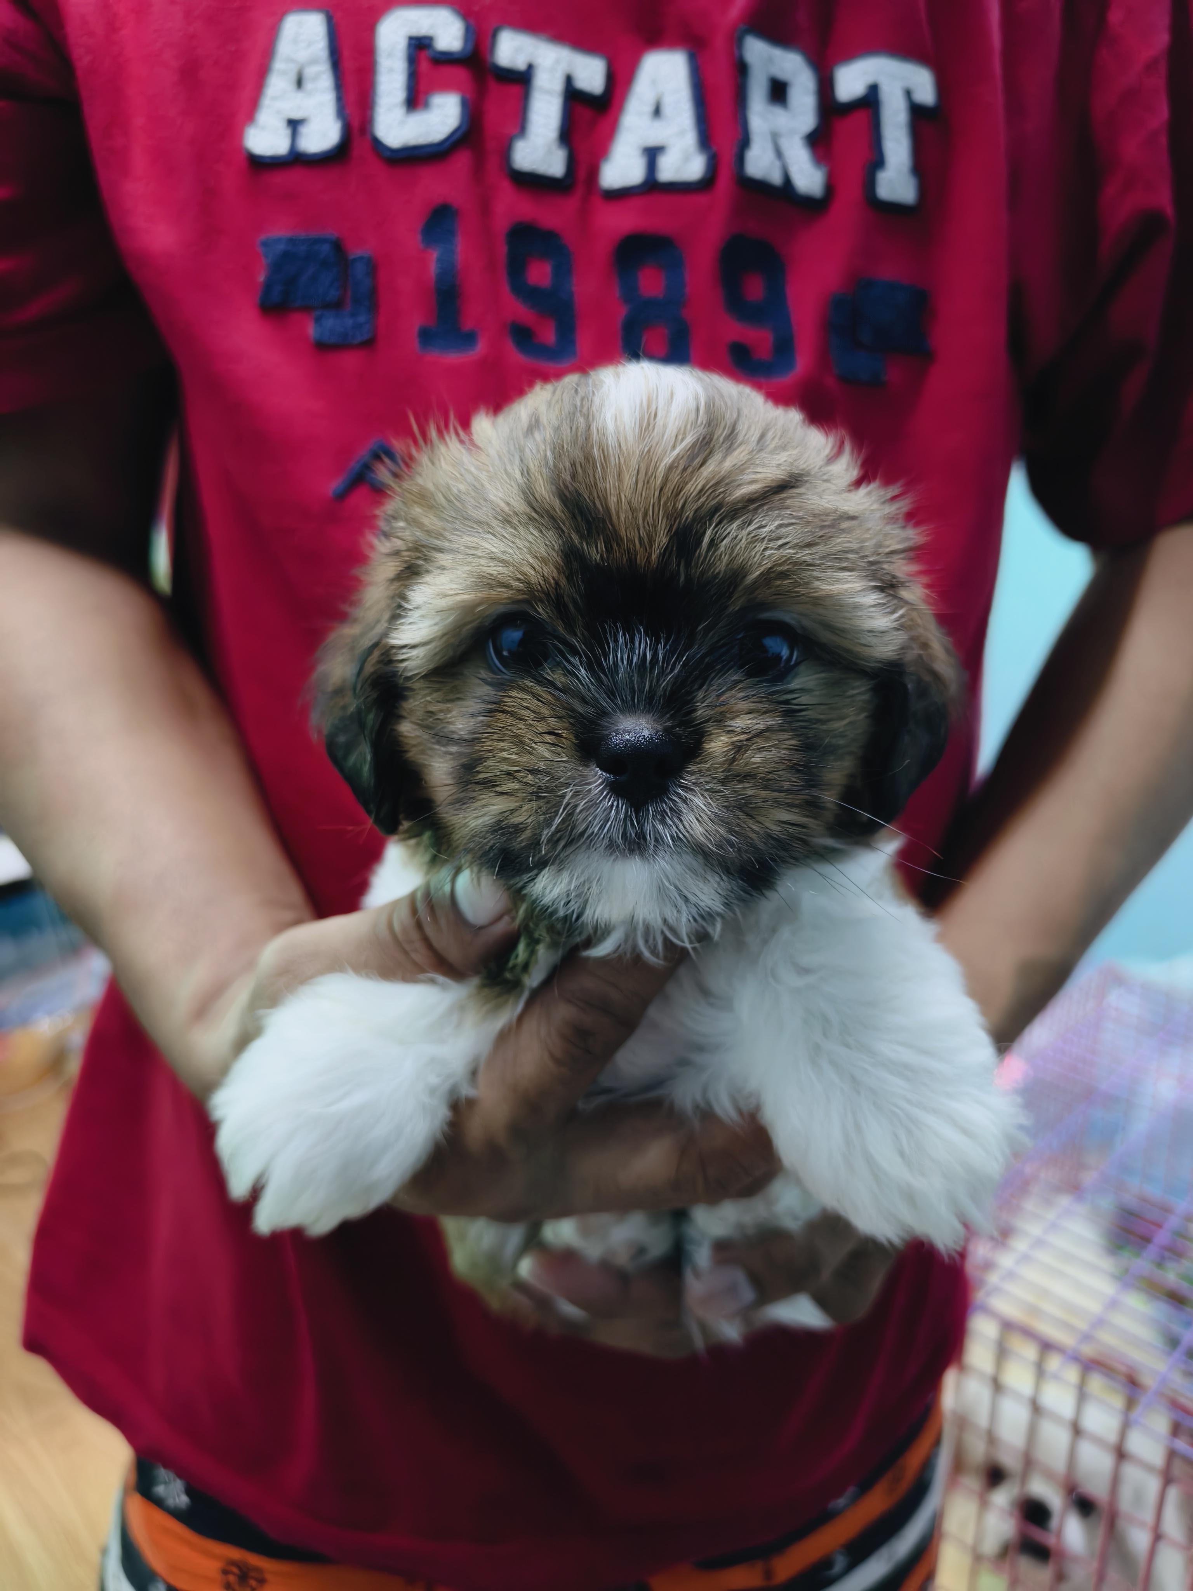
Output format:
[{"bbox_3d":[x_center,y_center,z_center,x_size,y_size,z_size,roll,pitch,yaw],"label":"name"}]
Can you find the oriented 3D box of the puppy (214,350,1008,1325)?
[{"bbox_3d":[0.005,0.030,0.300,0.185,0.255,0.165,-1,15,1],"label":"puppy"}]

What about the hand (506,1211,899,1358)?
[{"bbox_3d":[0.045,0.158,0.370,0.155,0.075,0.090,-12,20,-15],"label":"hand"}]

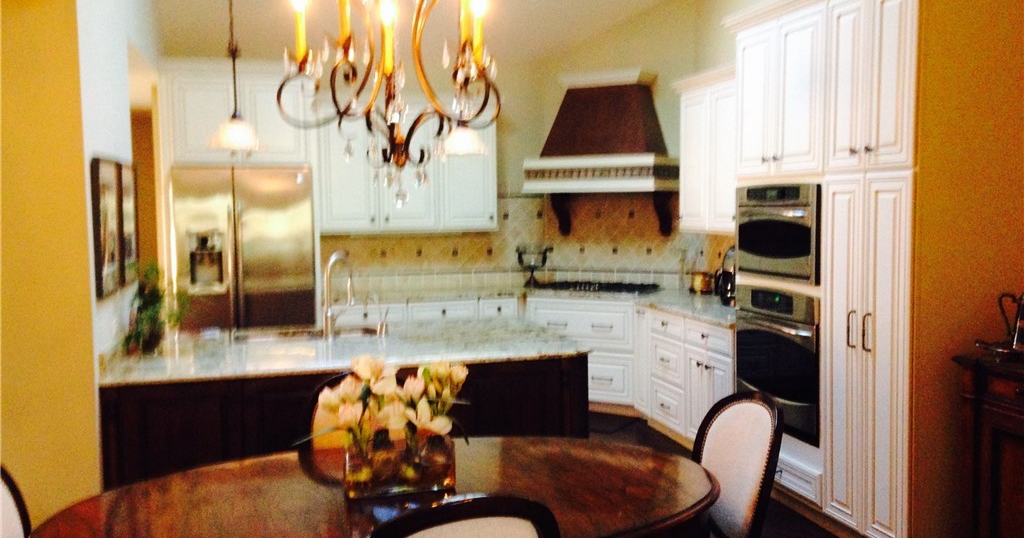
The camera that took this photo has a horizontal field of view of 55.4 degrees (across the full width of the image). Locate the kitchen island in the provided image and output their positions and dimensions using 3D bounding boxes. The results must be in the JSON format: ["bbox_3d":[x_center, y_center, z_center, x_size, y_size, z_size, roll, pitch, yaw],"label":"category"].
[{"bbox_3d":[-0.778,0.812,4.526,1.980,0.914,1.150,-2,4,-18],"label":"kitchen island"}]

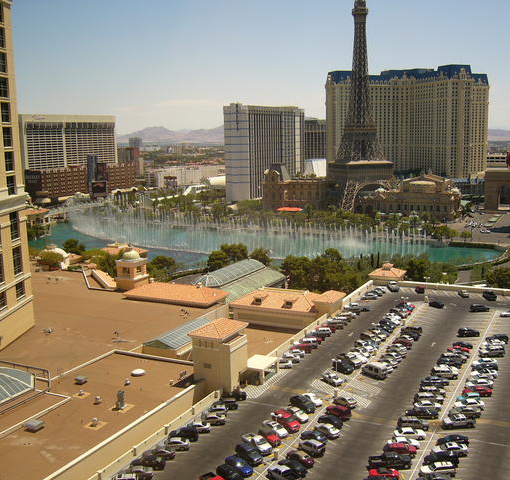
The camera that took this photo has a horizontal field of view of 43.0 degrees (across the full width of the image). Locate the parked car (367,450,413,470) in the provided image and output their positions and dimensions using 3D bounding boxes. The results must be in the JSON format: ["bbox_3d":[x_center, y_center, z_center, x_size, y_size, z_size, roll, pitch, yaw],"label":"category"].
[{"bbox_3d":[18.436,30.329,88.538,5.633,1.848,1.976,-1,9,2],"label":"parked car"}]

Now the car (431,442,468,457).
[{"bbox_3d":[27.436,29.495,91.170,4.780,1.470,1.830,-1,9,3],"label":"car"}]

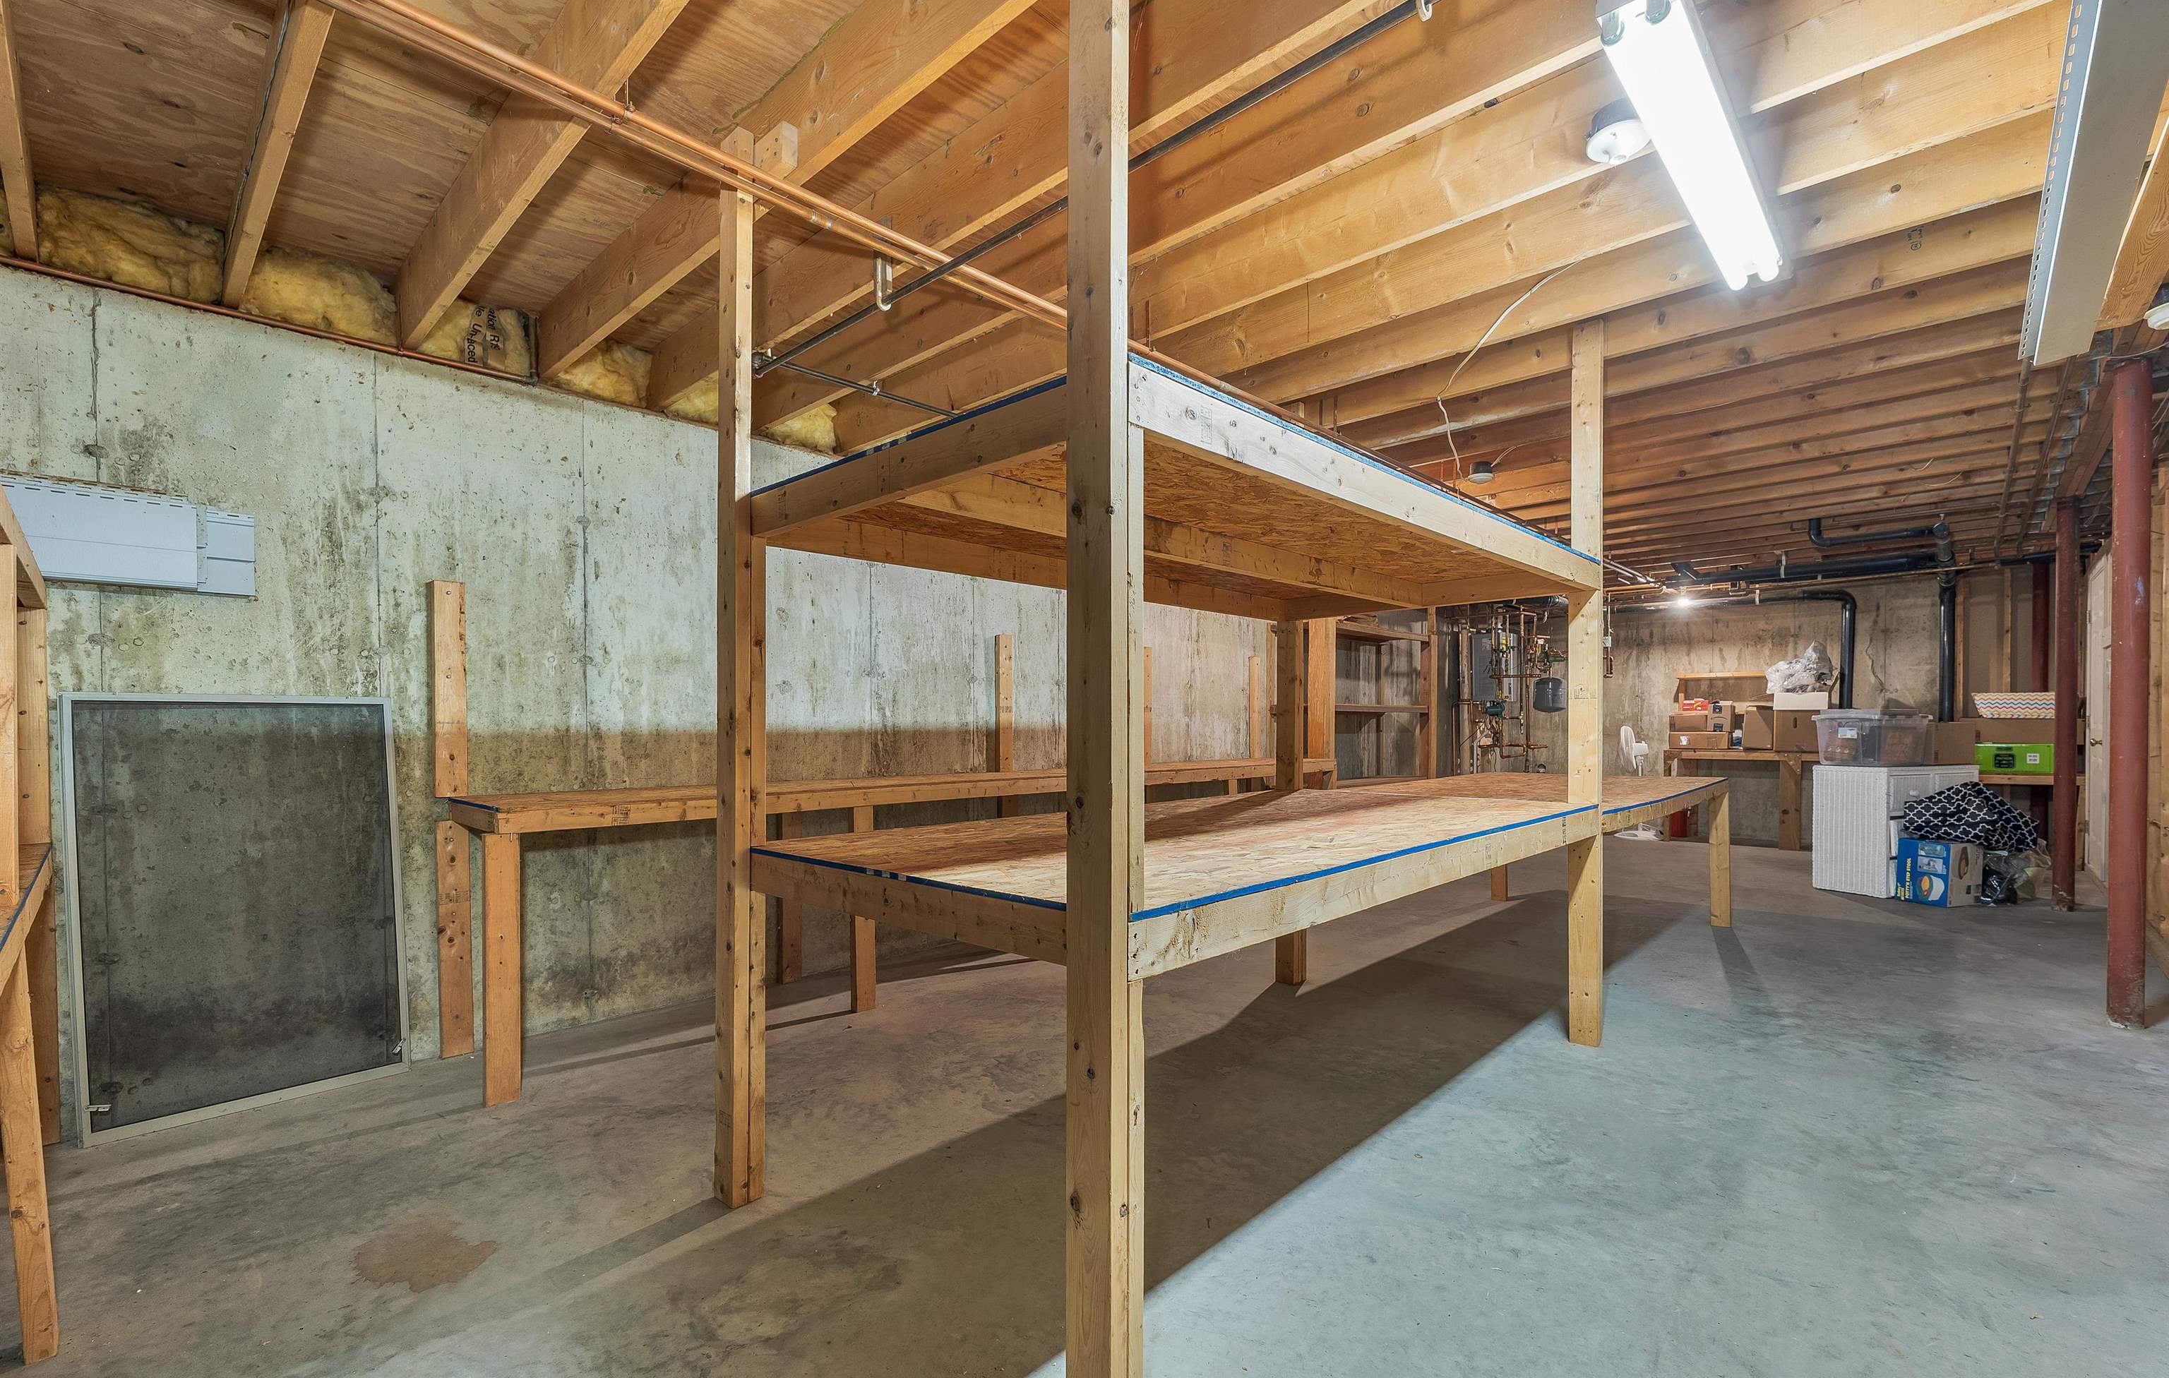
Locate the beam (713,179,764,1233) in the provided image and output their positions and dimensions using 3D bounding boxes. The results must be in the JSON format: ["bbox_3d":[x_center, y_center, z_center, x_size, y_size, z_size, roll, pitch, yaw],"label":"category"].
[{"bbox_3d":[-0.827,0.011,2.033,0.075,2.420,0.088,1,-2,-45],"label":"beam"}]

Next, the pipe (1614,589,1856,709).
[{"bbox_3d":[6.014,-0.359,7.929,0.110,1.100,1.771,1,-2,-45],"label":"pipe"}]

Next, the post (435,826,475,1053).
[{"bbox_3d":[-2.181,0.848,2.932,0.088,0.830,0.042,1,-2,-45],"label":"post"}]

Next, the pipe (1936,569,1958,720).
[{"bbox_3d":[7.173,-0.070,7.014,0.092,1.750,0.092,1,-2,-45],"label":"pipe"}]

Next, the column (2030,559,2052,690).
[{"bbox_3d":[7.803,0.111,6.873,0.092,2.450,0.092,1,-2,-45],"label":"column"}]

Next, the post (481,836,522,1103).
[{"bbox_3d":[-1.766,0.824,2.559,0.088,0.840,0.042,1,-2,-45],"label":"post"}]

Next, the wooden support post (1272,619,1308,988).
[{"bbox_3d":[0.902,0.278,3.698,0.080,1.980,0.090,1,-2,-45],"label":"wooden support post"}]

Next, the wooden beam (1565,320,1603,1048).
[{"bbox_3d":[1.761,0.003,2.980,0.075,2.470,0.088,1,-2,-45],"label":"wooden beam"}]

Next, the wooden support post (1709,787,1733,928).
[{"bbox_3d":[3.521,0.946,4.666,0.042,0.770,0.088,1,-2,-45],"label":"wooden support post"}]

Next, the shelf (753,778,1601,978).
[{"bbox_3d":[0.479,0.436,2.470,2.470,0.106,1.220,2,-3,-44],"label":"shelf"}]

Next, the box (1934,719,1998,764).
[{"bbox_3d":[7.200,0.445,6.925,0.340,0.390,0.310,1,-2,-45],"label":"box"}]

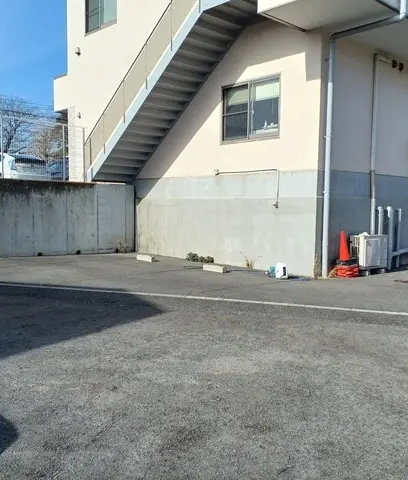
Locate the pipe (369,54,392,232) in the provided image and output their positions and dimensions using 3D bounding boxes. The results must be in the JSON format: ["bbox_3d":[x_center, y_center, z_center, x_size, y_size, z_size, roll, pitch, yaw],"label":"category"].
[{"bbox_3d":[4.073,-1.956,11.519,0.666,4.366,0.133,-3,5,-42],"label":"pipe"}]

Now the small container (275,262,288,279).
[{"bbox_3d":[1.583,0.625,10.103,0.170,0.333,0.200,-3,5,-42],"label":"small container"}]

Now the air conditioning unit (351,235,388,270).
[{"bbox_3d":[3.731,0.288,11.196,0.947,0.784,0.355,-3,5,-42],"label":"air conditioning unit"}]

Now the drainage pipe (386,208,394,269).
[{"bbox_3d":[4.485,-0.050,12.022,0.118,1.480,0.178,-3,5,-42],"label":"drainage pipe"}]

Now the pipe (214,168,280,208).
[{"bbox_3d":[0.946,-1.195,11.718,0.068,0.866,2.028,-3,5,-42],"label":"pipe"}]

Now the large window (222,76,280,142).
[{"bbox_3d":[1.084,-2.968,11.584,0.111,1.332,1.813,-3,5,-42],"label":"large window"}]

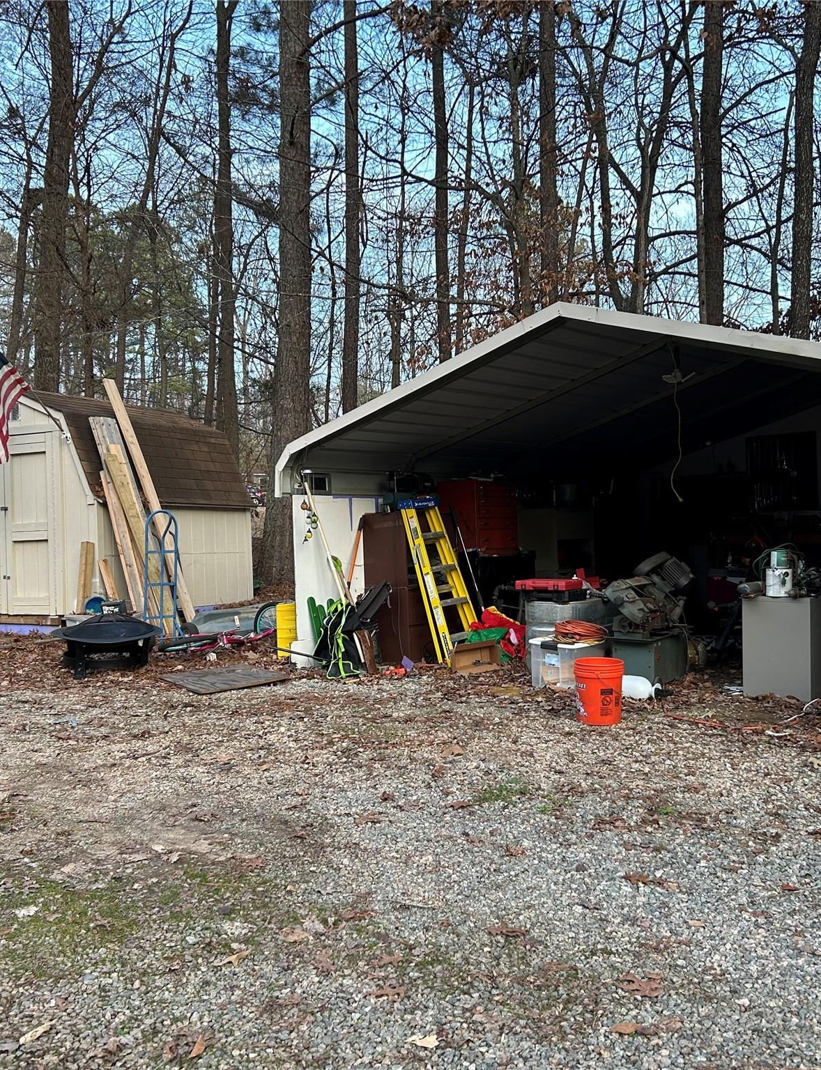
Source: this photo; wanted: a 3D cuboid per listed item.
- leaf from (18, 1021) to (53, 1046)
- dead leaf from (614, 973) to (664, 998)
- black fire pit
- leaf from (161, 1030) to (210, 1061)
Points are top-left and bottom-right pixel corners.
[{"bbox_3d":[-1.030,1.373,2.957,0.042,0.022,0.118,0,4,26],"label":"leaf"},{"bbox_3d":[0.670,1.321,3.144,0.132,0.026,0.085,-1,3,0],"label":"dead leaf"},{"bbox_3d":[-2.400,0.851,8.450,0.880,0.470,0.880,-1,3,0],"label":"black fire pit"},{"bbox_3d":[-0.600,1.368,2.862,0.118,0.030,0.090,-1,3,0],"label":"leaf"}]

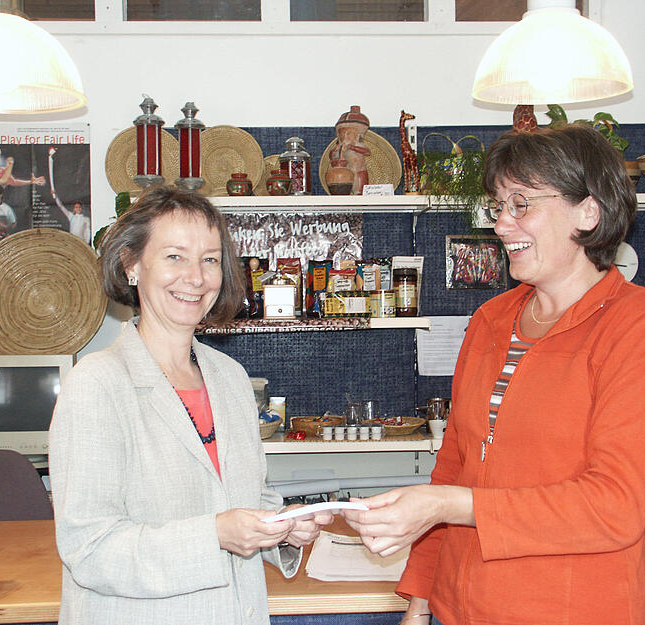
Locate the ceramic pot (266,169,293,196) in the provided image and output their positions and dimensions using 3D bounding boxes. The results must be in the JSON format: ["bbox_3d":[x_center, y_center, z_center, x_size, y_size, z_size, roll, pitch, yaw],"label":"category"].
[{"bbox_3d":[-0.147,-0.441,3.460,0.089,0.097,0.089,-1,1,0],"label":"ceramic pot"}]

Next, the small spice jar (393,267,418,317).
[{"bbox_3d":[0.289,-0.069,3.500,0.084,0.167,0.084,-1,1,0],"label":"small spice jar"}]

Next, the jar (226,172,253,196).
[{"bbox_3d":[-0.283,-0.435,3.470,0.089,0.085,0.089,-1,1,-3],"label":"jar"}]

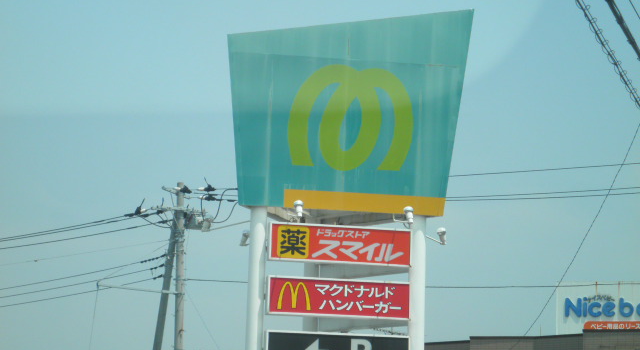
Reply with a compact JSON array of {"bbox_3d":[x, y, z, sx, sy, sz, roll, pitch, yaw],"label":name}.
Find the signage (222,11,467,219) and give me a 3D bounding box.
[{"bbox_3d":[0.316,-1.036,39.526,4.662,4.004,3.000,3,-11,-9],"label":"signage"}]

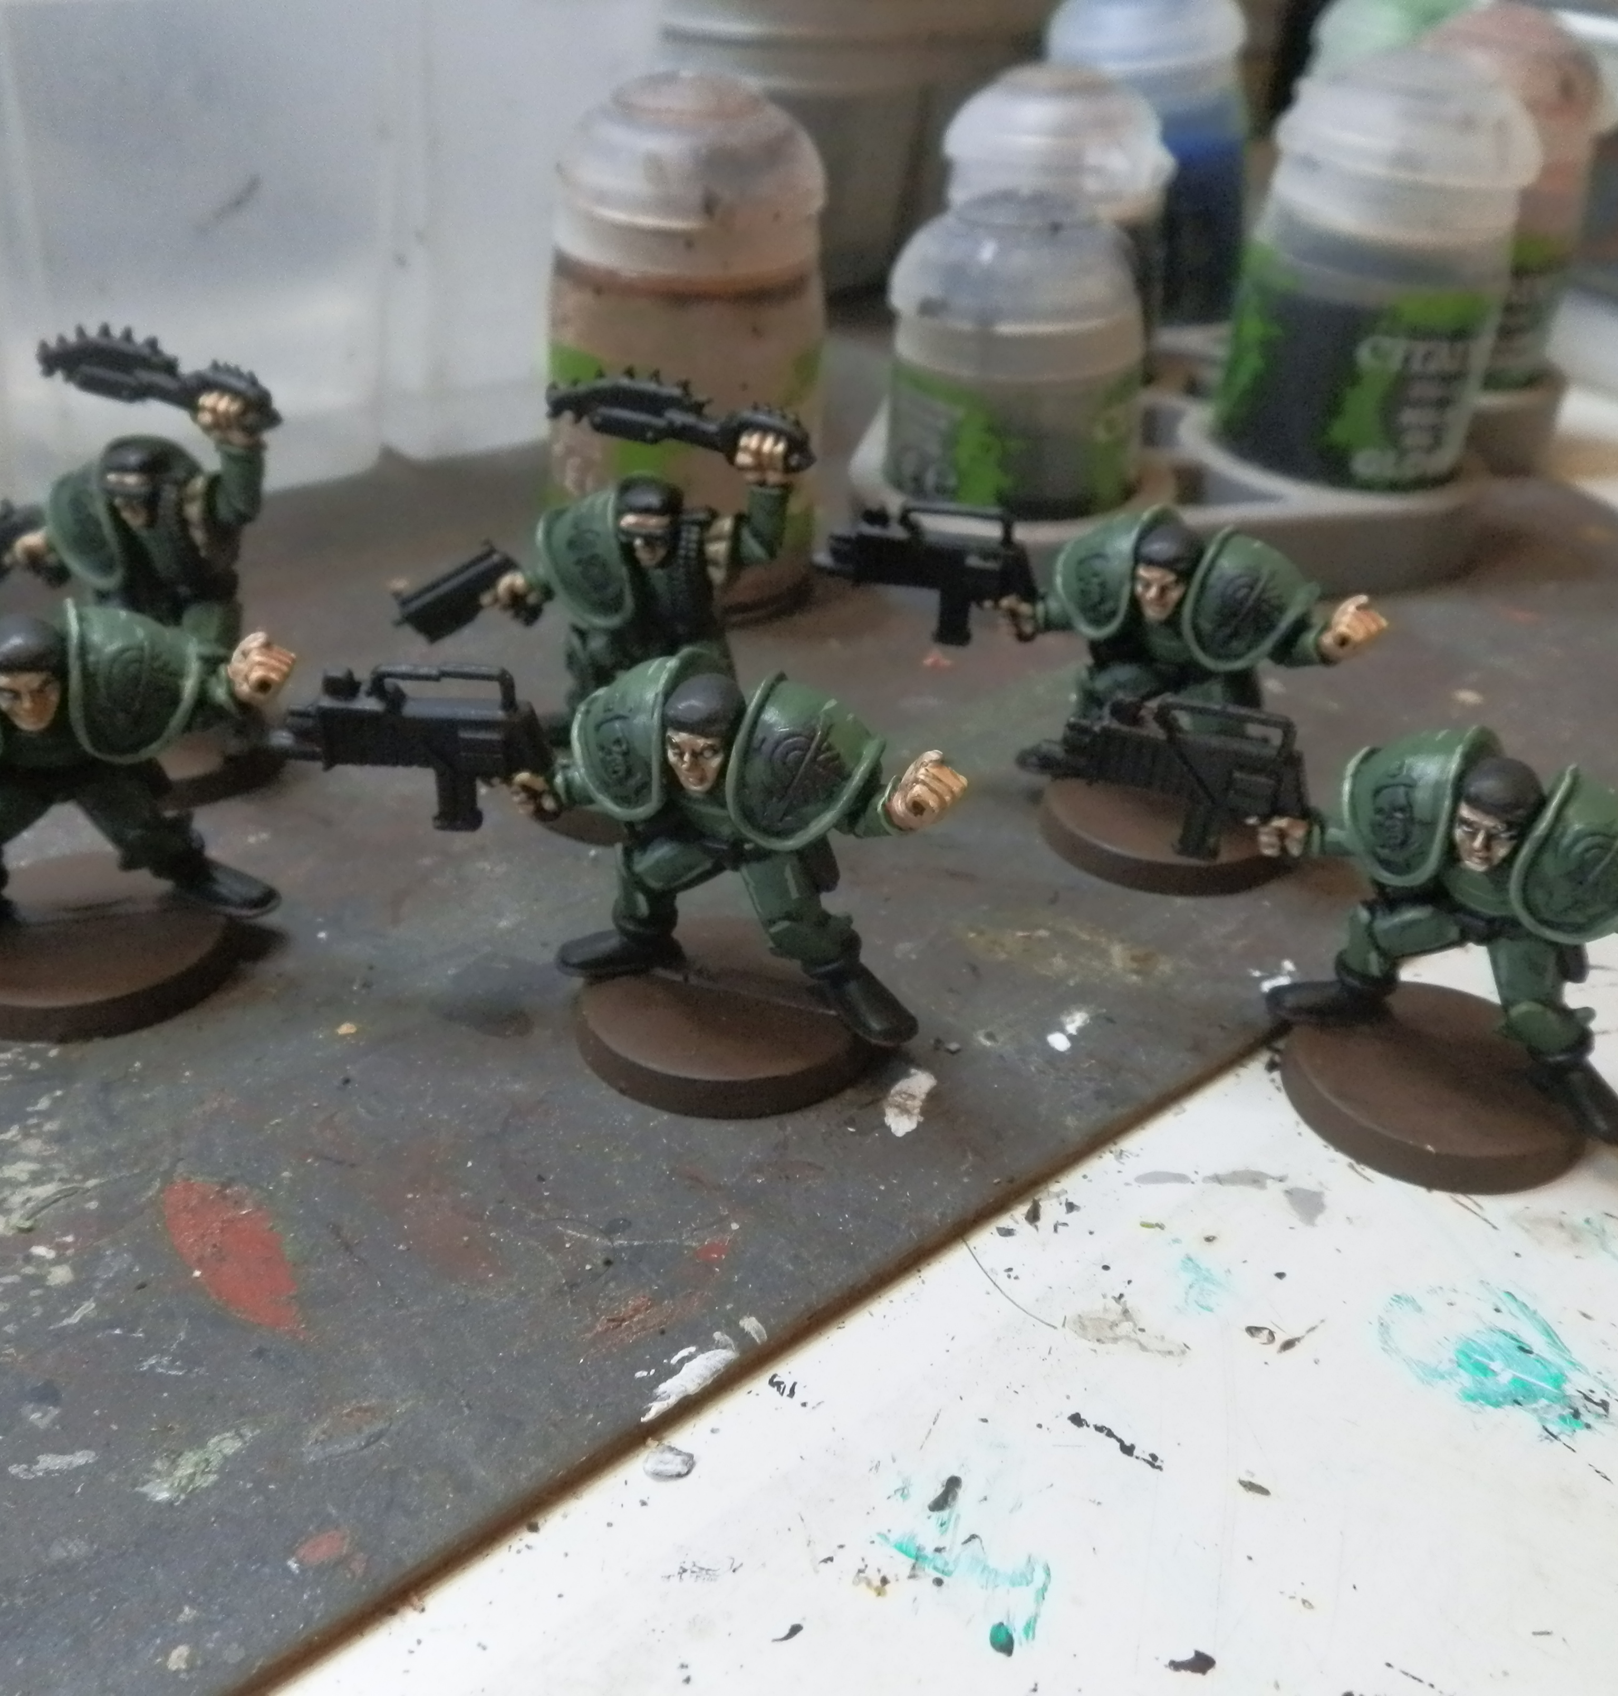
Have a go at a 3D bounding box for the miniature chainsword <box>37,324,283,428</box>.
[{"bbox_3d":[-0.059,-0.043,0.167,0.026,0.008,0.004,13,33,15],"label":"miniature chainsword"}]

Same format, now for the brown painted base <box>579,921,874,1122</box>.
[{"bbox_3d":[-0.007,0.013,0.151,0.025,0.003,0.025,3,31,0],"label":"brown painted base"}]

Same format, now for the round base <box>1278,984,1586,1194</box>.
[{"bbox_3d":[0.053,0.019,0.154,0.025,0.003,0.025,3,31,-2],"label":"round base"}]

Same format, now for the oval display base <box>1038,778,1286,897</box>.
[{"bbox_3d":[0.036,-0.003,0.184,0.025,0.003,0.025,3,31,0],"label":"oval display base"}]

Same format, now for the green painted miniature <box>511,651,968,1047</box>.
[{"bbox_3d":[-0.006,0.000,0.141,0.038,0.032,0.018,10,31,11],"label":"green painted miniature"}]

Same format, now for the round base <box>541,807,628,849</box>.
[{"bbox_3d":[-0.017,-0.008,0.187,0.025,0.003,0.025,3,31,0],"label":"round base"}]

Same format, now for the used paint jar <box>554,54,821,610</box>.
[{"bbox_3d":[-0.015,-0.062,0.225,0.035,0.059,0.035,2,31,-1],"label":"used paint jar"}]

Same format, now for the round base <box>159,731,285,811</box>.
[{"bbox_3d":[-0.065,-0.011,0.186,0.025,0.003,0.025,3,31,-2],"label":"round base"}]

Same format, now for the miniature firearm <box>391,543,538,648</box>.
[{"bbox_3d":[-0.033,-0.024,0.181,0.016,0.009,0.004,-26,25,21],"label":"miniature firearm"}]

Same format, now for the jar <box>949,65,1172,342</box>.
[{"bbox_3d":[0.034,-0.086,0.269,0.035,0.056,0.035,2,31,-1],"label":"jar"}]

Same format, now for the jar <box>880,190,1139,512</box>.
[{"bbox_3d":[0.027,-0.061,0.236,0.033,0.042,0.033,0,31,2],"label":"jar"}]

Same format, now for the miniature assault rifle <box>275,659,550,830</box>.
[{"bbox_3d":[-0.033,-0.008,0.149,0.027,0.015,0.004,5,30,20],"label":"miniature assault rifle"}]

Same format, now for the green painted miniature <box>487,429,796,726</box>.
[{"bbox_3d":[-0.016,-0.024,0.176,0.031,0.036,0.019,11,31,12],"label":"green painted miniature"}]

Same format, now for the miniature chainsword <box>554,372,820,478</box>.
[{"bbox_3d":[-0.012,-0.039,0.169,0.025,0.007,0.004,12,31,0],"label":"miniature chainsword"}]

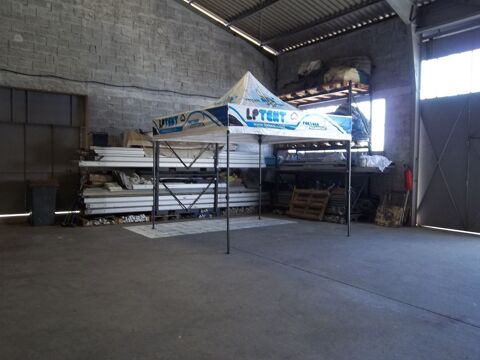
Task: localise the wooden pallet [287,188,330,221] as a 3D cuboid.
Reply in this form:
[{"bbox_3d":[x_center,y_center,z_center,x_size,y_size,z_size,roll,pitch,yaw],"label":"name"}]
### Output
[{"bbox_3d":[1.926,0.689,10.704,0.147,0.804,1.235,21,-10,-32],"label":"wooden pallet"}]

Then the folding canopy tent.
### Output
[{"bbox_3d":[0.176,-0.578,8.116,2.969,3.361,2.969,-1,2,-35],"label":"folding canopy tent"}]

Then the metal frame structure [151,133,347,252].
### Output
[{"bbox_3d":[0.171,0.064,8.133,2.960,2.078,2.960,-1,2,-35],"label":"metal frame structure"}]

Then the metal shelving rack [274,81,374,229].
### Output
[{"bbox_3d":[2.268,-0.705,10.946,0.960,3.499,2.956,-1,2,-33],"label":"metal shelving rack"}]

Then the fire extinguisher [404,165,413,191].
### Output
[{"bbox_3d":[4.025,-0.060,9.259,0.176,0.598,0.172,-1,2,-33],"label":"fire extinguisher"}]

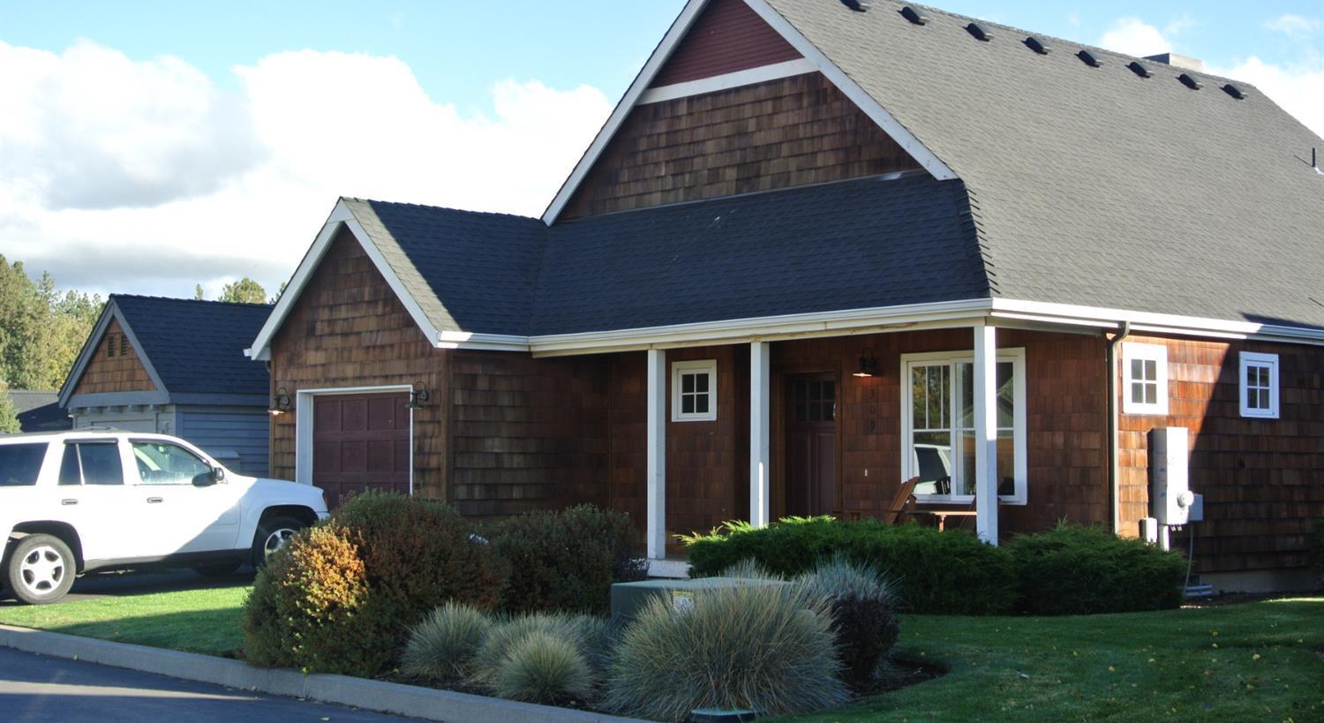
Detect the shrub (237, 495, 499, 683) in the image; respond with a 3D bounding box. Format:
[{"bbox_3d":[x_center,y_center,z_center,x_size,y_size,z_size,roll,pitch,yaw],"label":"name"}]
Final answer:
[{"bbox_3d":[-2.241,1.652,15.510,1.800,1.320,1.900,3,-4,-42],"label":"shrub"}]

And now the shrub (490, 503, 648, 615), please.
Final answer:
[{"bbox_3d":[-0.849,1.818,17.934,1.240,1.070,1.240,0,-3,0],"label":"shrub"}]

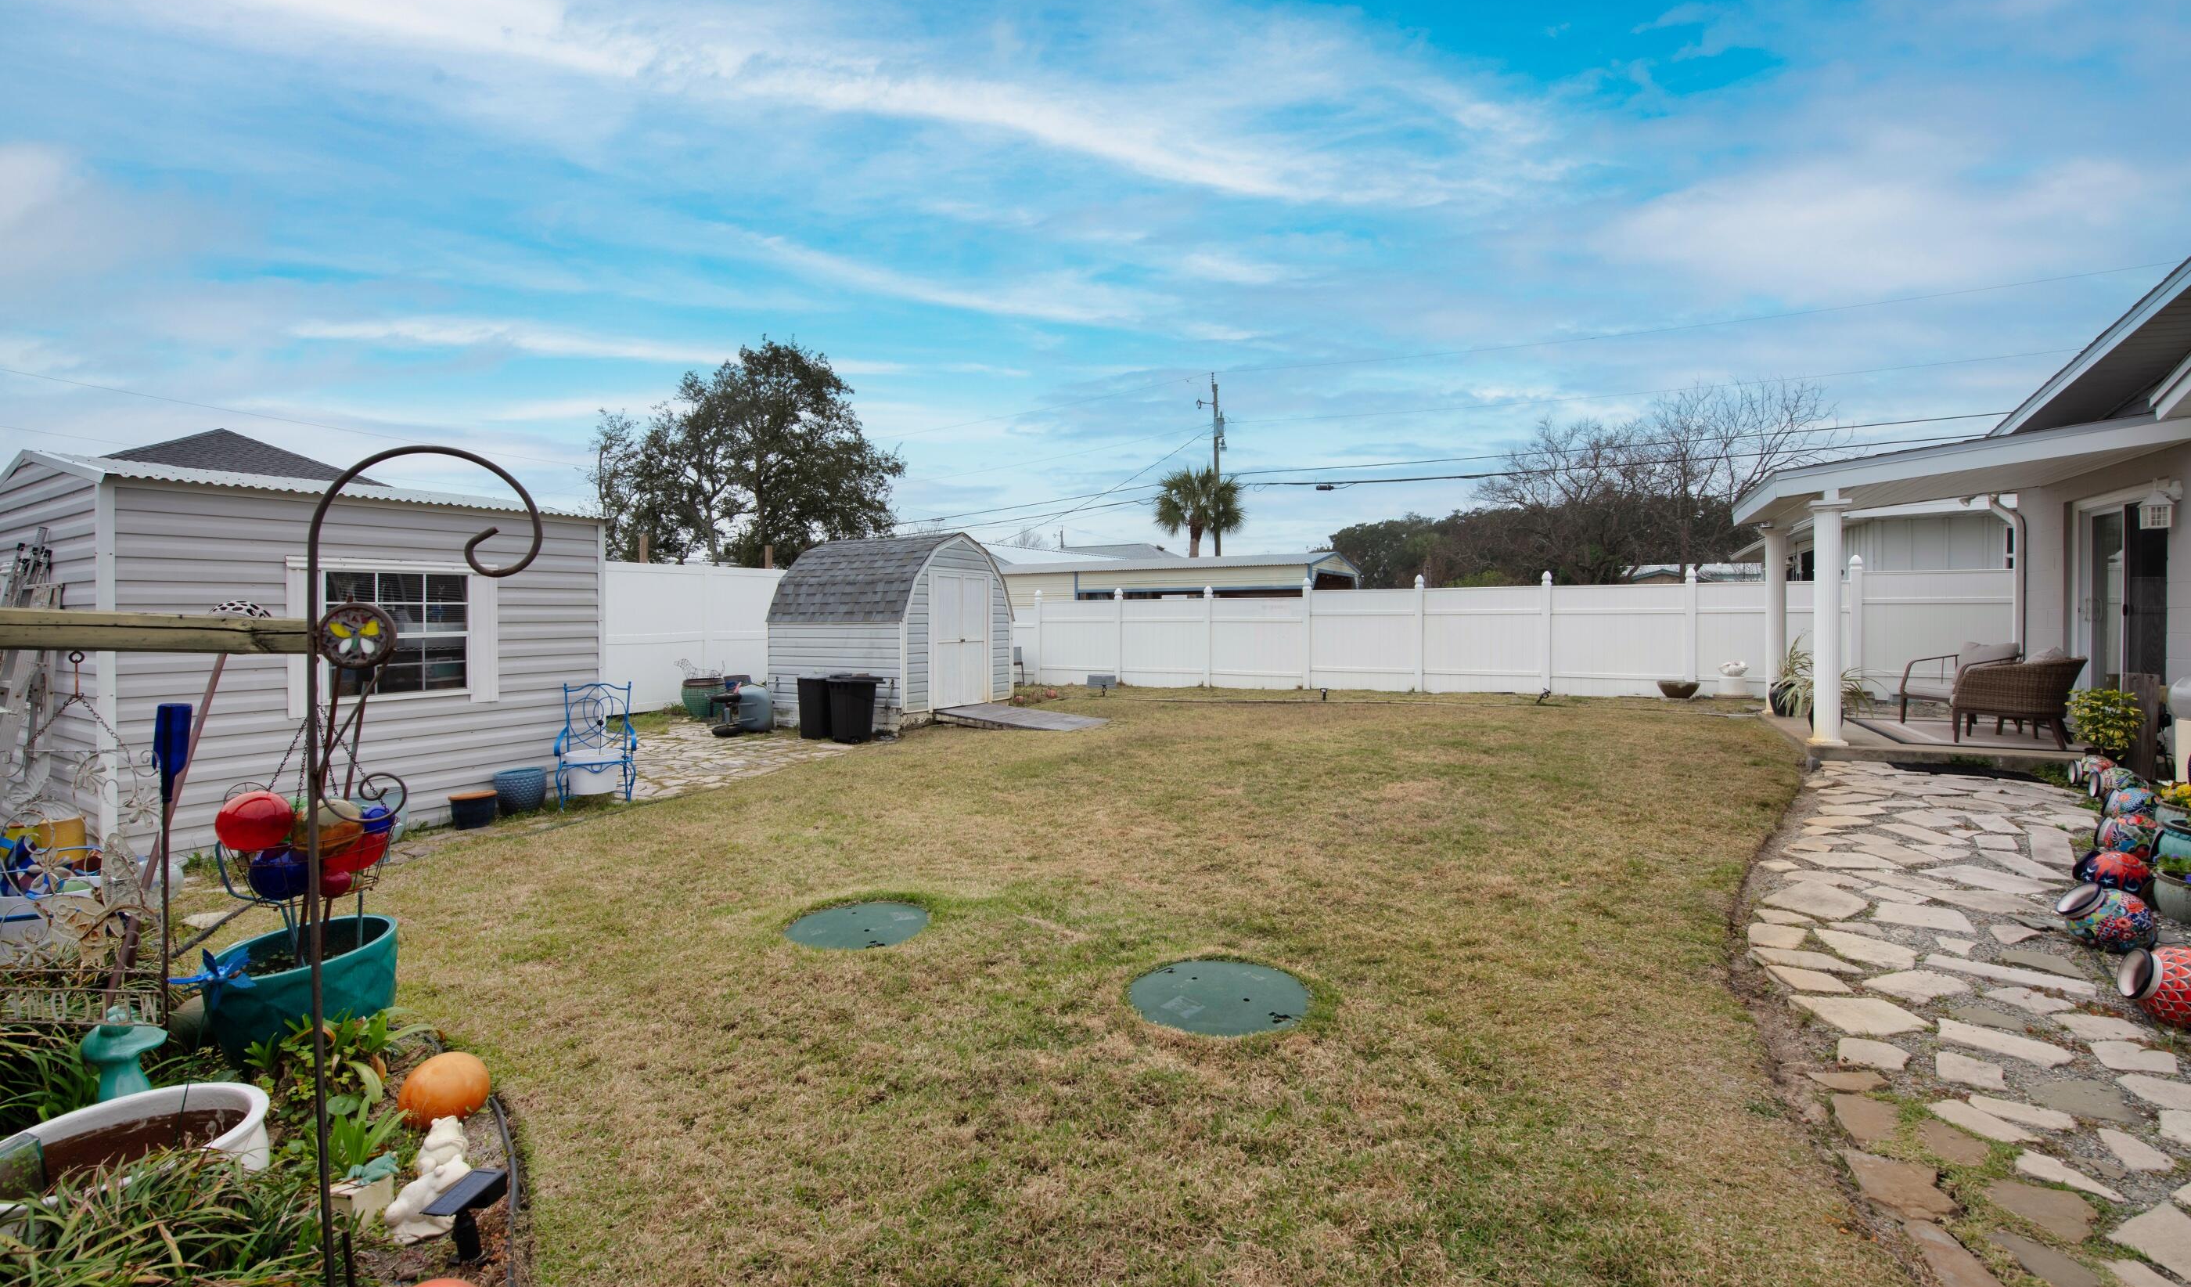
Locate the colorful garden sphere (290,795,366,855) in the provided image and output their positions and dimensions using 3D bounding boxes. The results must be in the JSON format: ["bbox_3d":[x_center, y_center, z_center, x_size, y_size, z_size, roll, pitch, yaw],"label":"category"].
[{"bbox_3d":[-2.387,0.569,2.652,0.172,0.172,0.172,-1,2,-43],"label":"colorful garden sphere"}]

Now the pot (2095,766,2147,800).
[{"bbox_3d":[7.846,1.081,6.521,0.280,0.250,0.250,10,8,39],"label":"pot"}]

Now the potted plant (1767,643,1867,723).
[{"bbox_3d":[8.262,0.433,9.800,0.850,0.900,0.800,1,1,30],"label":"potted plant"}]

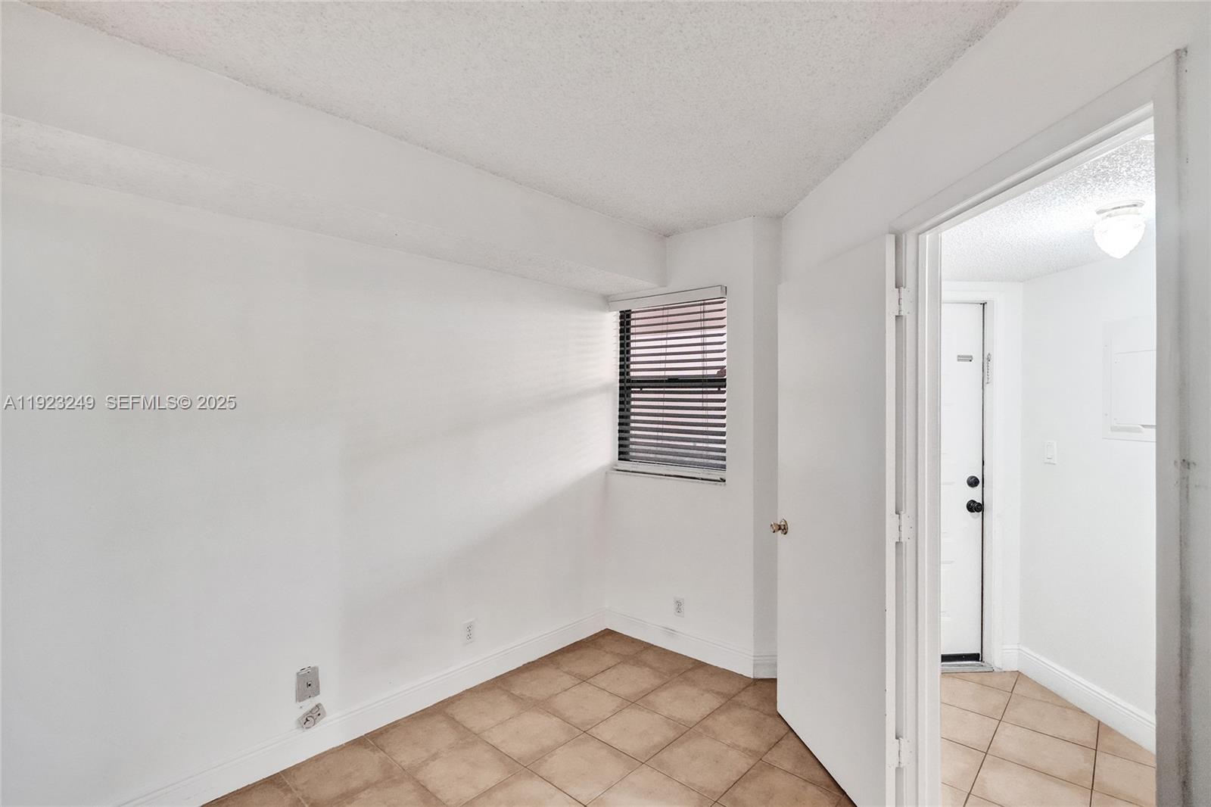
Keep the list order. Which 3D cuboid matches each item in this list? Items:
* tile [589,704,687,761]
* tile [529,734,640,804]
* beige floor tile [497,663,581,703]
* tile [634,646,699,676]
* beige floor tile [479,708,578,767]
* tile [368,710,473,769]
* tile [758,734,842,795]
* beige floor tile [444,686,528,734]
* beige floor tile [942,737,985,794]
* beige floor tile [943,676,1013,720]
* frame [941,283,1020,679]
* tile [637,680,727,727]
[{"bbox_3d":[0.149,1.479,2.427,0.325,0.010,0.325,0,-1,42],"label":"tile"},{"bbox_3d":[-0.086,1.455,2.157,0.330,0.010,0.330,0,0,42],"label":"tile"},{"bbox_3d":[-0.323,1.455,2.796,0.330,0.010,0.330,0,0,42],"label":"beige floor tile"},{"bbox_3d":[0.347,1.455,3.030,0.330,0.010,0.290,0,0,42],"label":"tile"},{"bbox_3d":[-0.336,1.502,2.442,0.335,0.010,0.335,-1,-1,42],"label":"beige floor tile"},{"bbox_3d":[-0.792,1.455,2.340,0.330,0.010,0.330,0,0,42],"label":"tile"},{"bbox_3d":[0.892,1.499,2.266,0.335,0.010,0.335,-1,-1,43],"label":"tile"},{"bbox_3d":[-0.564,1.480,2.599,0.315,0.010,0.325,0,-1,42],"label":"beige floor tile"},{"bbox_3d":[1.381,1.500,2.288,0.335,0.010,0.335,-1,-1,43],"label":"beige floor tile"},{"bbox_3d":[1.798,1.455,2.686,0.330,0.010,0.330,0,0,44],"label":"beige floor tile"},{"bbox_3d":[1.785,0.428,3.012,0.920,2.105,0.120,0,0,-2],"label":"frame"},{"bbox_3d":[0.377,1.455,2.623,0.330,0.010,0.330,0,0,42],"label":"tile"}]

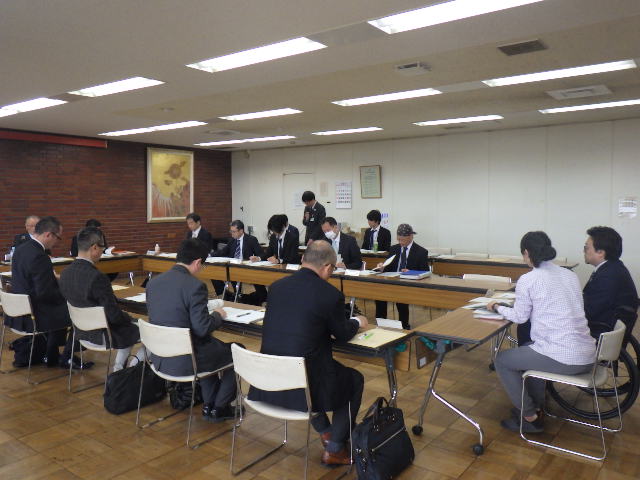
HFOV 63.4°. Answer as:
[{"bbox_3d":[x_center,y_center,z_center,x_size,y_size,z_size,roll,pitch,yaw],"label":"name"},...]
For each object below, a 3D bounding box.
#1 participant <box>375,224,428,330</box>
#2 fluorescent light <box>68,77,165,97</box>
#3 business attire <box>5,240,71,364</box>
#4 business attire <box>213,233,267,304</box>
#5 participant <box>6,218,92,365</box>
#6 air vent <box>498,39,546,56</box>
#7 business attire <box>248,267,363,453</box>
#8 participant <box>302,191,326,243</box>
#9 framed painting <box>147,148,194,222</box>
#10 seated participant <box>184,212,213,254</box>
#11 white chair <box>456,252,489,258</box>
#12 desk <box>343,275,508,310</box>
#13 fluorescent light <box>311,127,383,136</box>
[{"bbox_3d":[0.995,0.433,5.952,0.560,1.240,0.800,3,5,36],"label":"participant"},{"bbox_3d":[-2.110,-1.561,5.322,1.240,0.060,0.290,3,5,36],"label":"fluorescent light"},{"bbox_3d":[-2.506,0.644,4.869,0.540,1.120,0.640,3,6,36],"label":"business attire"},{"bbox_3d":[-1.045,0.404,7.256,0.680,1.020,0.660,4,6,44],"label":"business attire"},{"bbox_3d":[-2.445,0.478,4.672,0.520,1.360,0.720,4,6,39],"label":"participant"},{"bbox_3d":[1.483,-1.414,3.787,0.300,0.040,0.310,3,6,36],"label":"air vent"},{"bbox_3d":[-0.077,0.689,2.980,0.580,1.060,0.620,3,5,39],"label":"business attire"},{"bbox_3d":[-0.144,-0.051,9.664,0.520,1.720,0.420,4,6,44],"label":"participant"},{"bbox_3d":[-2.977,-1.077,10.440,0.050,1.410,1.130,3,6,36],"label":"framed painting"},{"bbox_3d":[-1.860,0.269,7.913,0.520,1.340,0.720,4,5,42],"label":"seated participant"},{"bbox_3d":[2.136,0.599,7.310,0.500,0.760,0.530,3,5,36],"label":"white chair"},{"bbox_3d":[1.081,0.755,5.242,1.790,0.700,0.450,3,5,36],"label":"desk"},{"bbox_3d":[0.422,-1.821,8.547,1.250,0.080,0.300,3,5,37],"label":"fluorescent light"}]

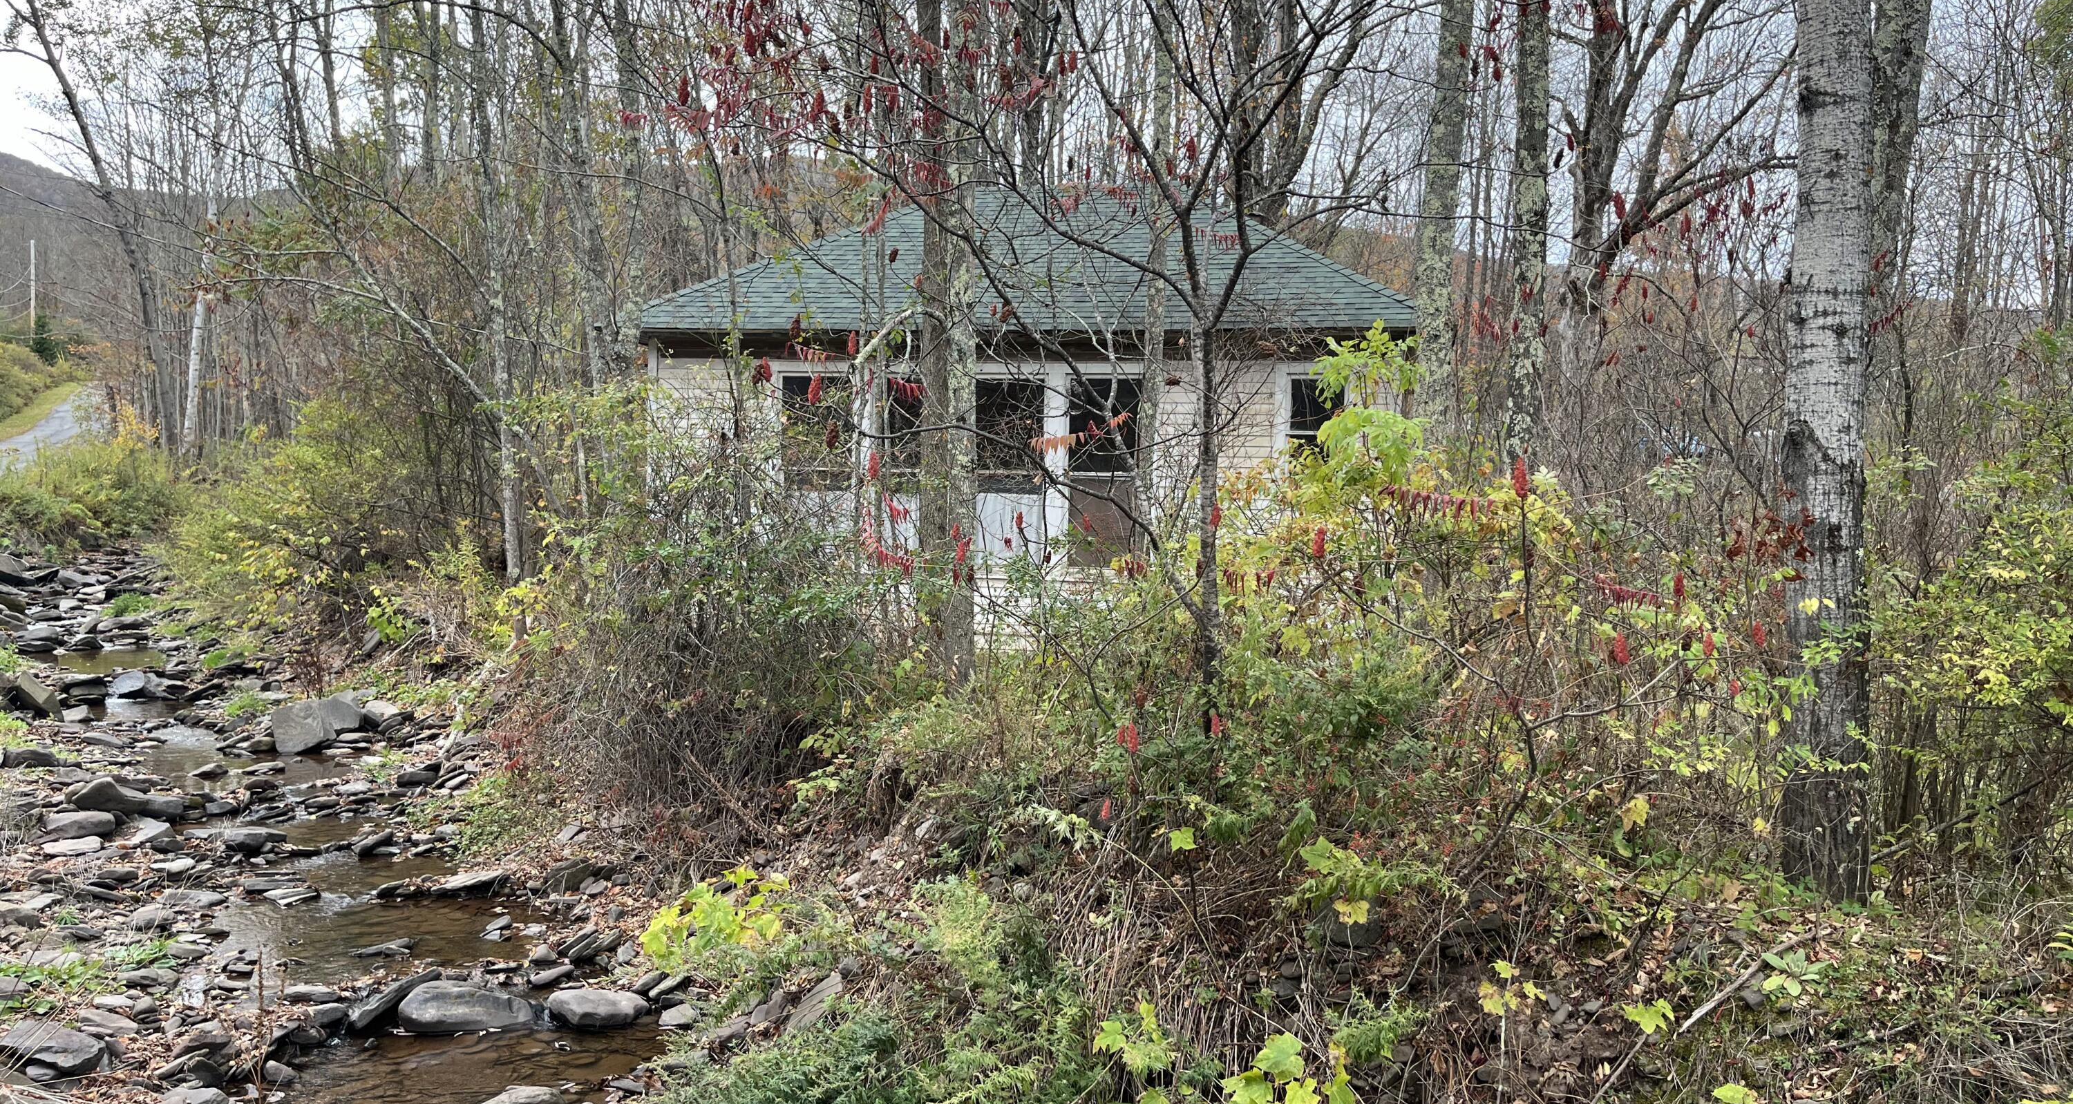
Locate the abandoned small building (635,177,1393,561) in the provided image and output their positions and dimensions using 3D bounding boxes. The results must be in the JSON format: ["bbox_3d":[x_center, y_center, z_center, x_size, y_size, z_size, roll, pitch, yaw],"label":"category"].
[{"bbox_3d":[0.388,-1.752,19.005,8.891,5.341,6.347,2,7,14],"label":"abandoned small building"}]

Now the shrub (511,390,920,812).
[{"bbox_3d":[-2.187,0.295,10.700,2.600,2.600,2.200,-1,7,-12],"label":"shrub"}]

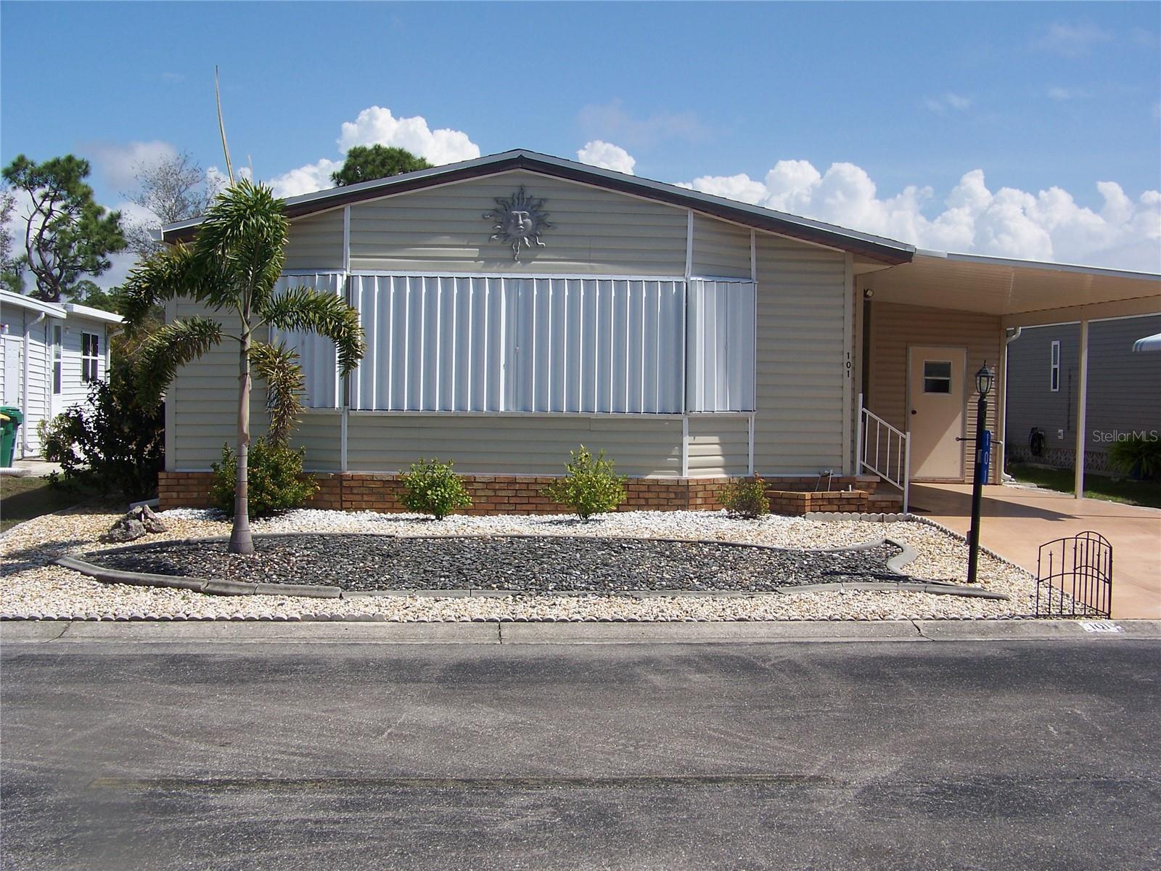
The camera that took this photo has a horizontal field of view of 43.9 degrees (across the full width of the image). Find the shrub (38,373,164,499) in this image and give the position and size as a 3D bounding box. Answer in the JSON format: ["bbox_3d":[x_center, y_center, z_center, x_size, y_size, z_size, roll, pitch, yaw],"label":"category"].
[{"bbox_3d":[-5.740,0.010,17.300,1.600,1.500,1.500,1,2,-4],"label":"shrub"}]

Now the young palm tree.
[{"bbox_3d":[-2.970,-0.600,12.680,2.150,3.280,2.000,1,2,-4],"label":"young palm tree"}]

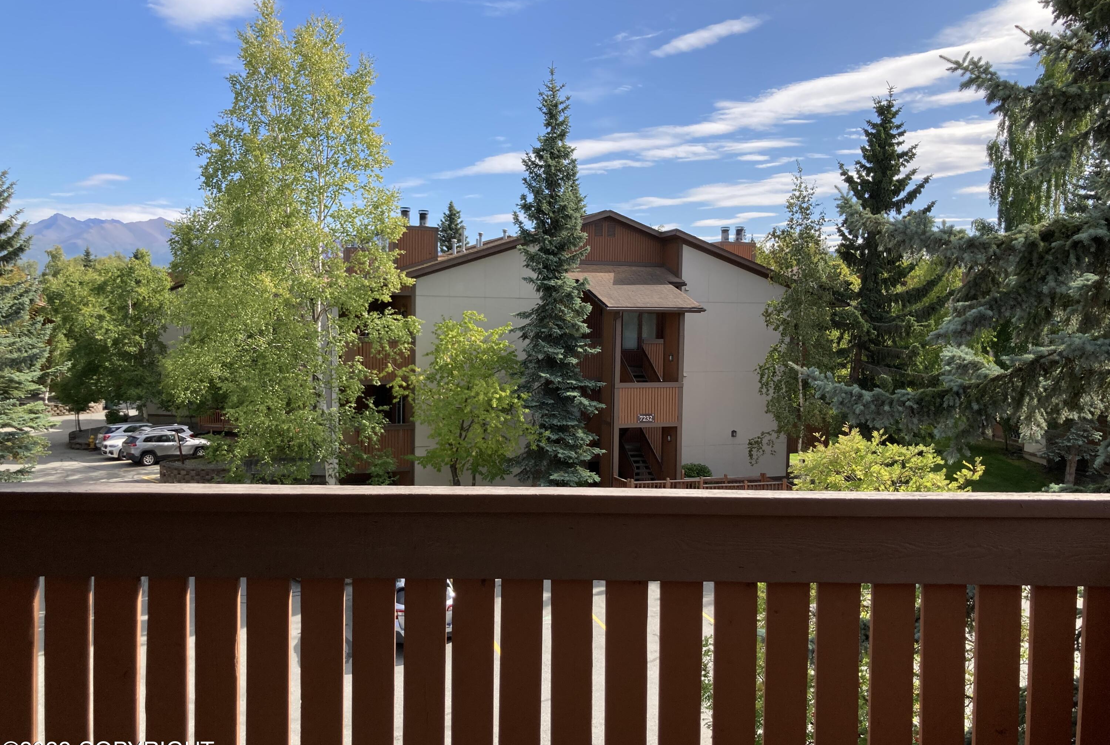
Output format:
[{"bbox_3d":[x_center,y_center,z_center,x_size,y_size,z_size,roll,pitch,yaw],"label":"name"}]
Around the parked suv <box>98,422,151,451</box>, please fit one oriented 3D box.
[{"bbox_3d":[-24.433,3.920,53.422,1.840,1.700,4.750,4,4,43],"label":"parked suv"}]

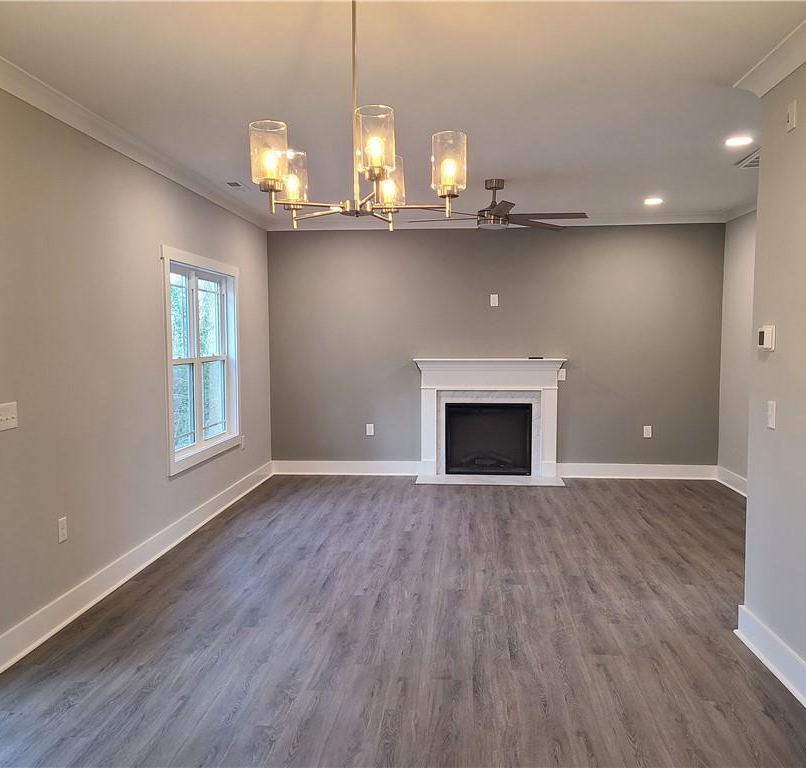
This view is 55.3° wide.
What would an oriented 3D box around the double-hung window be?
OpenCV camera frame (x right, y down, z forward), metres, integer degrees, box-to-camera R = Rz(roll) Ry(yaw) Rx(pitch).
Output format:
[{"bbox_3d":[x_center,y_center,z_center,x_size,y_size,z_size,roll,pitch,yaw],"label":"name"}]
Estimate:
[{"bbox_3d":[-1.654,-0.204,6.342,0.120,1.640,1.822,0,3,5],"label":"double-hung window"}]

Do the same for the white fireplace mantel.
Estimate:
[{"bbox_3d":[0.917,0.377,8.145,1.599,1.270,0.200,0,3,5],"label":"white fireplace mantel"}]

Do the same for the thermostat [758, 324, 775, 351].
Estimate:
[{"bbox_3d":[1.669,-0.210,3.540,0.040,0.117,0.118,0,3,5],"label":"thermostat"}]

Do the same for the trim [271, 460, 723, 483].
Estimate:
[{"bbox_3d":[0.936,0.928,8.264,4.790,0.155,0.028,0,3,5],"label":"trim"}]

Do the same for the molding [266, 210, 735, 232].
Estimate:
[{"bbox_3d":[0.924,-1.683,8.075,4.790,0.090,0.088,0,3,5],"label":"molding"}]

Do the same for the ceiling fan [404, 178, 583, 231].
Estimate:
[{"bbox_3d":[0.725,-1.420,6.108,1.450,0.374,1.474,0,3,5],"label":"ceiling fan"}]

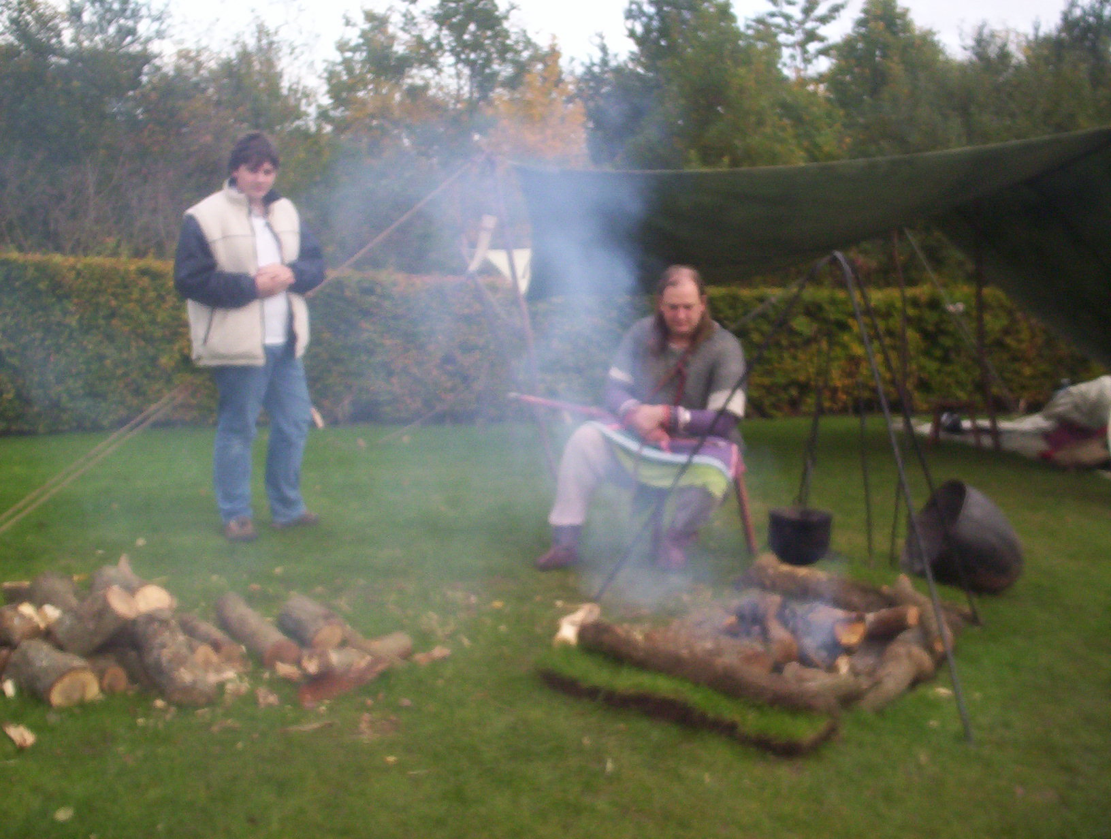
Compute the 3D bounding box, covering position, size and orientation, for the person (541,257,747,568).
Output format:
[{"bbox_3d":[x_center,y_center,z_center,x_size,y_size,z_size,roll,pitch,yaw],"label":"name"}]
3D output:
[{"bbox_3d":[0.367,-0.049,5.037,0.820,1.200,0.760,1,6,7],"label":"person"}]

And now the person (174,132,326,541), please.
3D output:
[{"bbox_3d":[-1.350,-0.366,5.330,0.600,1.730,0.420,-3,7,-31],"label":"person"}]

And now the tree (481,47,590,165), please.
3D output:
[{"bbox_3d":[-0.258,-3.248,17.745,2.000,4.900,2.000,1,6,0],"label":"tree"}]

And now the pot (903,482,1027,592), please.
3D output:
[{"bbox_3d":[1.540,0.458,4.560,0.350,0.400,0.400,31,5,-1],"label":"pot"}]

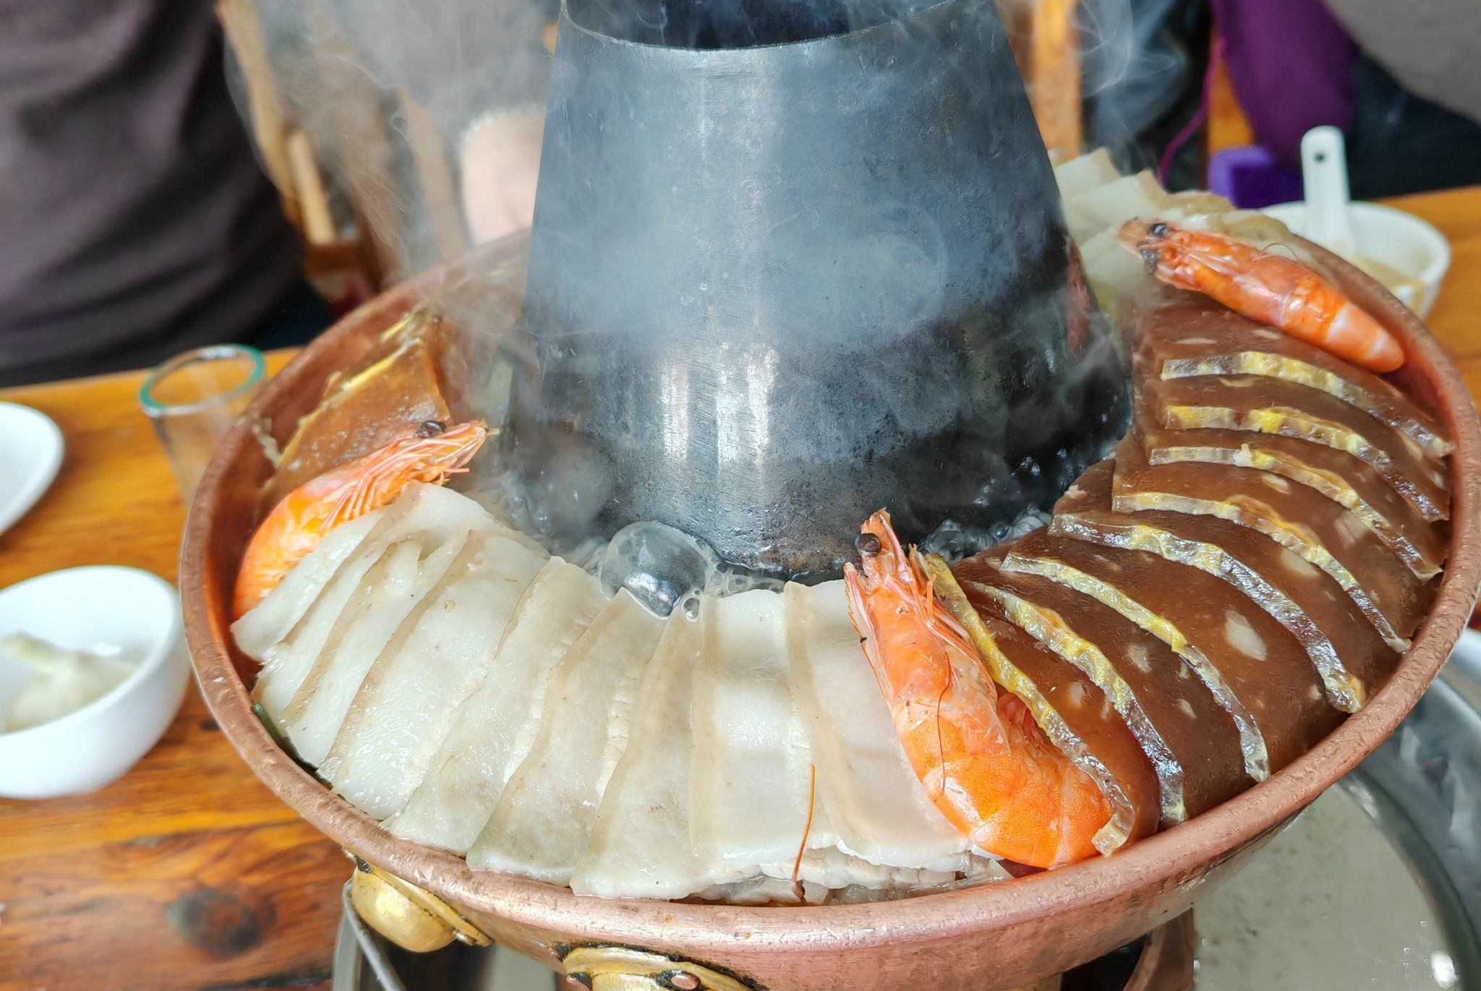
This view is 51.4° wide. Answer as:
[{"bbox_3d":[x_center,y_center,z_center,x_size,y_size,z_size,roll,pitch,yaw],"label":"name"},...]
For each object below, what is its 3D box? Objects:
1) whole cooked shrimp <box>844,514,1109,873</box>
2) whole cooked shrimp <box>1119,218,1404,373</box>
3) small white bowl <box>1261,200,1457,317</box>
[{"bbox_3d":[0.046,0.037,0.321,0.040,0.025,0.108,-17,38,-12],"label":"whole cooked shrimp"},{"bbox_3d":[0.142,-0.056,0.422,0.100,0.026,0.030,23,47,35],"label":"whole cooked shrimp"},{"bbox_3d":[0.295,-0.098,0.777,0.109,0.055,0.109,-5,37,4],"label":"small white bowl"}]

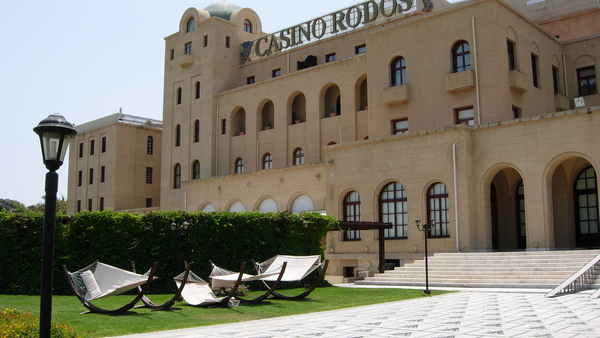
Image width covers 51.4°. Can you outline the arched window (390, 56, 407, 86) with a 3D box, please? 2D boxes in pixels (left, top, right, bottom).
[{"bbox_3d":[6.024,-5.900,38.176,1.014,1.792,0.250,-8,-12,42],"label":"arched window"}]

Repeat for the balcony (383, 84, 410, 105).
[{"bbox_3d":[5.914,-4.547,38.243,1.800,0.980,0.500,-8,-11,43],"label":"balcony"}]

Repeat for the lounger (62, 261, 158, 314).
[{"bbox_3d":[-4.800,2.973,15.716,3.200,1.280,1.150,-5,-9,31],"label":"lounger"}]

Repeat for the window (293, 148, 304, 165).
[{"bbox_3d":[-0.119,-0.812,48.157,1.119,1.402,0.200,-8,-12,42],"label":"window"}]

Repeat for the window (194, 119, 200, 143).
[{"bbox_3d":[-9.115,-3.335,55.488,0.820,2.000,0.250,-8,-11,43],"label":"window"}]

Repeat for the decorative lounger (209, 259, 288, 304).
[{"bbox_3d":[-1.641,3.510,19.369,3.150,1.280,1.150,-7,-11,42],"label":"decorative lounger"}]

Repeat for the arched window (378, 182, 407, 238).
[{"bbox_3d":[4.708,2.114,31.519,1.627,2.807,0.250,-8,-12,42],"label":"arched window"}]

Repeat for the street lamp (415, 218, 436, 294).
[{"bbox_3d":[4.663,3.191,23.045,0.780,2.800,0.300,-3,-8,22],"label":"street lamp"}]

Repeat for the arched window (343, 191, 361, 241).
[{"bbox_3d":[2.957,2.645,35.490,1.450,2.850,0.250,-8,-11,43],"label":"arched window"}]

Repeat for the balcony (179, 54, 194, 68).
[{"bbox_3d":[-10.189,-9.640,56.001,1.574,0.880,0.550,-8,-12,42],"label":"balcony"}]

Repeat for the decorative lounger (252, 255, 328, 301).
[{"bbox_3d":[-0.327,3.756,21.500,3.400,1.500,1.150,-7,-11,37],"label":"decorative lounger"}]

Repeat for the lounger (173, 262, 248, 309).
[{"bbox_3d":[-2.524,3.300,17.863,1.150,1.280,3.100,6,-10,-40],"label":"lounger"}]

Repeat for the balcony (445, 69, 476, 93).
[{"bbox_3d":[8.925,-4.891,34.955,1.566,0.925,0.450,-8,-12,42],"label":"balcony"}]

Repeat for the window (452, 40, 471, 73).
[{"bbox_3d":[9.151,-6.311,35.365,0.983,1.762,0.250,-8,-12,42],"label":"window"}]

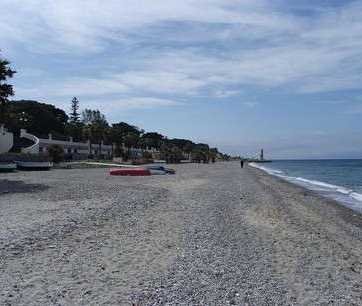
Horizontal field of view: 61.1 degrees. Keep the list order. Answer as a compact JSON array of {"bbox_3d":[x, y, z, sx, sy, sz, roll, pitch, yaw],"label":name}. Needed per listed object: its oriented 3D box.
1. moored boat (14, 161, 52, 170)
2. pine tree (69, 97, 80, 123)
[{"bbox_3d":[-21.785,1.901,45.500,5.200,1.400,1.800,-1,-2,6],"label":"moored boat"},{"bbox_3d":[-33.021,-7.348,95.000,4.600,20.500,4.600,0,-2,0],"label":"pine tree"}]

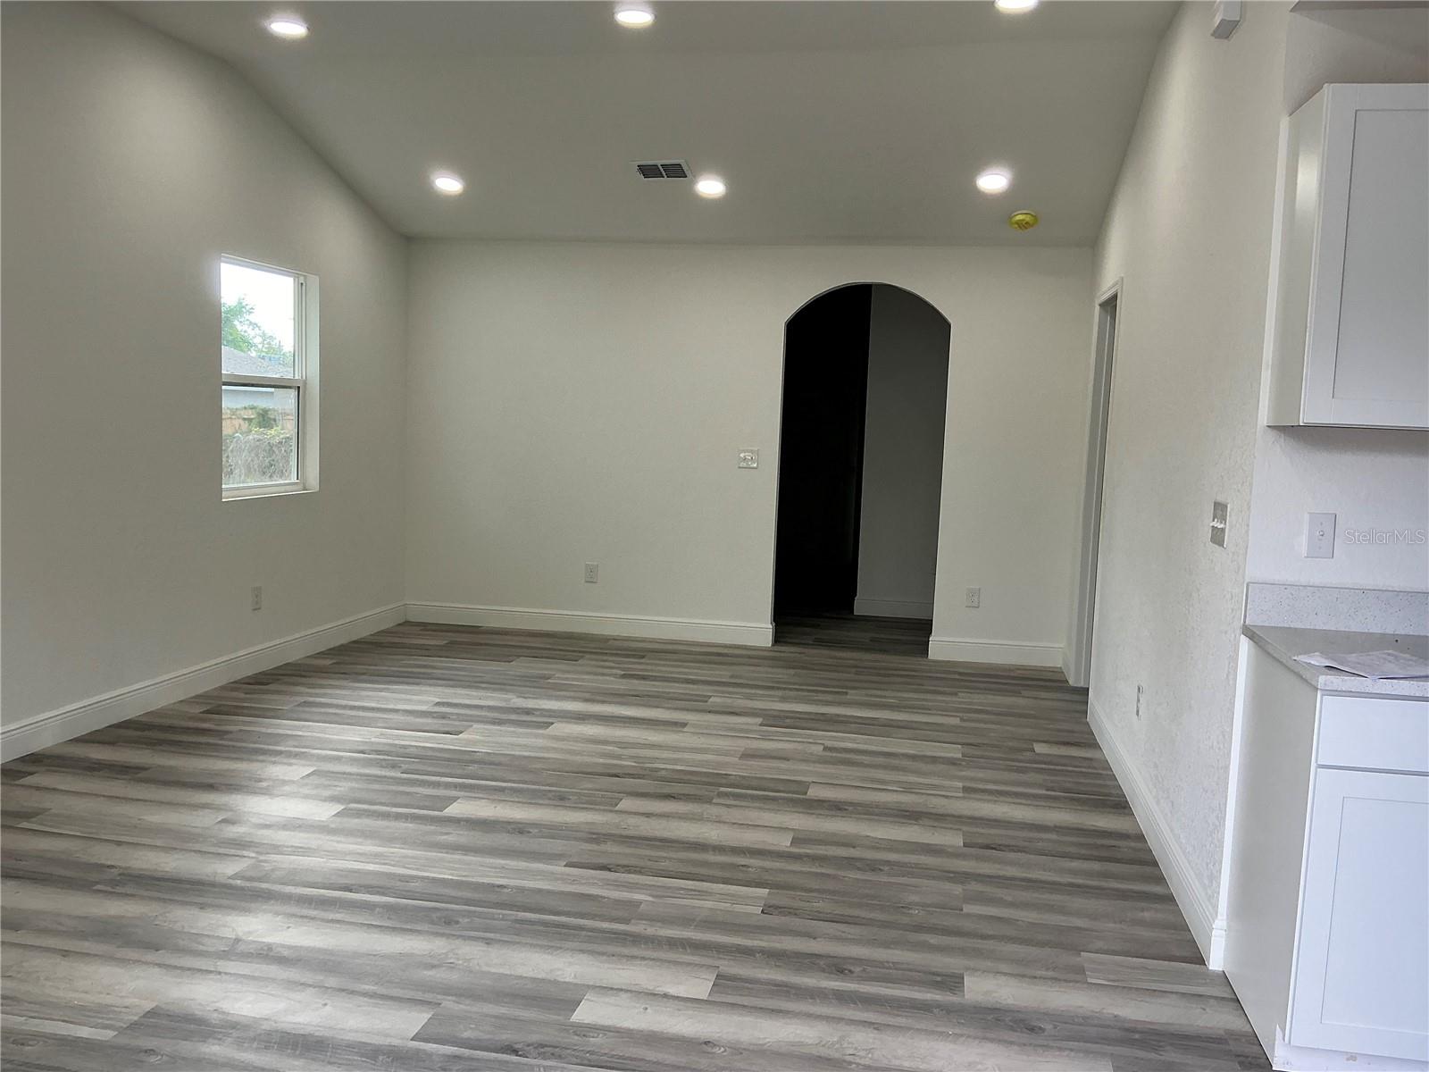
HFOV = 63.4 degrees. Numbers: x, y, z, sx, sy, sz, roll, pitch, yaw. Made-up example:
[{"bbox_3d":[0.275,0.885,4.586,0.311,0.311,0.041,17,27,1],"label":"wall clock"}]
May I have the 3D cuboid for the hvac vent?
[{"bbox_3d":[-0.267,-1.931,6.115,0.285,0.020,0.210,3,-9,11],"label":"hvac vent"}]

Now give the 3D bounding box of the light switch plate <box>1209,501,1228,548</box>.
[{"bbox_3d":[1.387,-0.033,3.185,0.014,0.117,0.166,3,6,11],"label":"light switch plate"}]

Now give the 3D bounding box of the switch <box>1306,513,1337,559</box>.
[{"bbox_3d":[1.517,0.001,2.889,0.069,0.115,0.010,3,6,11],"label":"switch"}]

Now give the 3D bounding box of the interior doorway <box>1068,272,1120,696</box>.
[{"bbox_3d":[1.983,-0.174,5.887,0.130,2.095,0.890,3,6,11],"label":"interior doorway"}]

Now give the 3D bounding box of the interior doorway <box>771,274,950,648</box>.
[{"bbox_3d":[0.885,-0.399,7.035,0.980,2.232,0.120,3,6,9],"label":"interior doorway"}]

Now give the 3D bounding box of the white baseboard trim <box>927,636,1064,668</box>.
[{"bbox_3d":[1.692,0.701,6.944,0.789,0.124,0.018,3,6,9],"label":"white baseboard trim"}]

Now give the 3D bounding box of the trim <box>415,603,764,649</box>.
[{"bbox_3d":[-0.831,0.565,7.336,2.408,0.124,0.018,3,6,9],"label":"trim"}]

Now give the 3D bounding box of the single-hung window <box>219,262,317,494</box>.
[{"bbox_3d":[-2.314,-0.791,5.944,0.100,1.165,0.876,3,6,11],"label":"single-hung window"}]

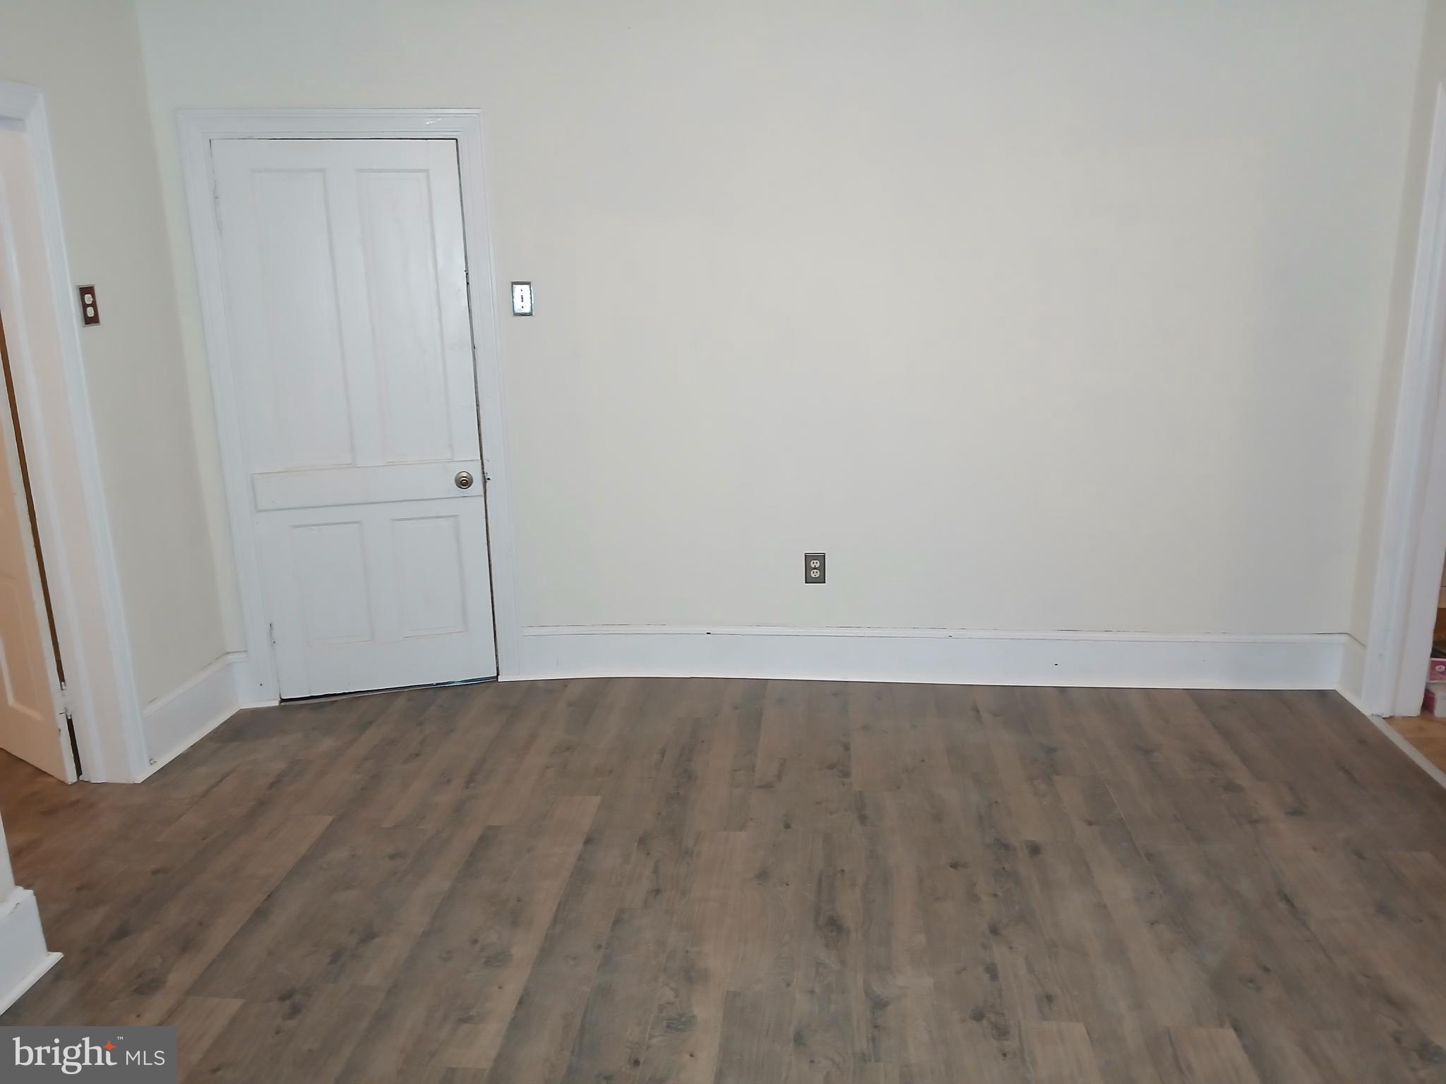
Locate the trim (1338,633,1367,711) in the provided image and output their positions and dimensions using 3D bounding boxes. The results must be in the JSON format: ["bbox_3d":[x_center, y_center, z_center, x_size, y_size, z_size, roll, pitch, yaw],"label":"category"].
[{"bbox_3d":[2.215,0.453,3.809,0.030,0.212,0.205,0,14,6],"label":"trim"}]

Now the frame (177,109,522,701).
[{"bbox_3d":[-1.282,-0.446,3.880,0.970,2.055,0.120,-4,14,-10],"label":"frame"}]

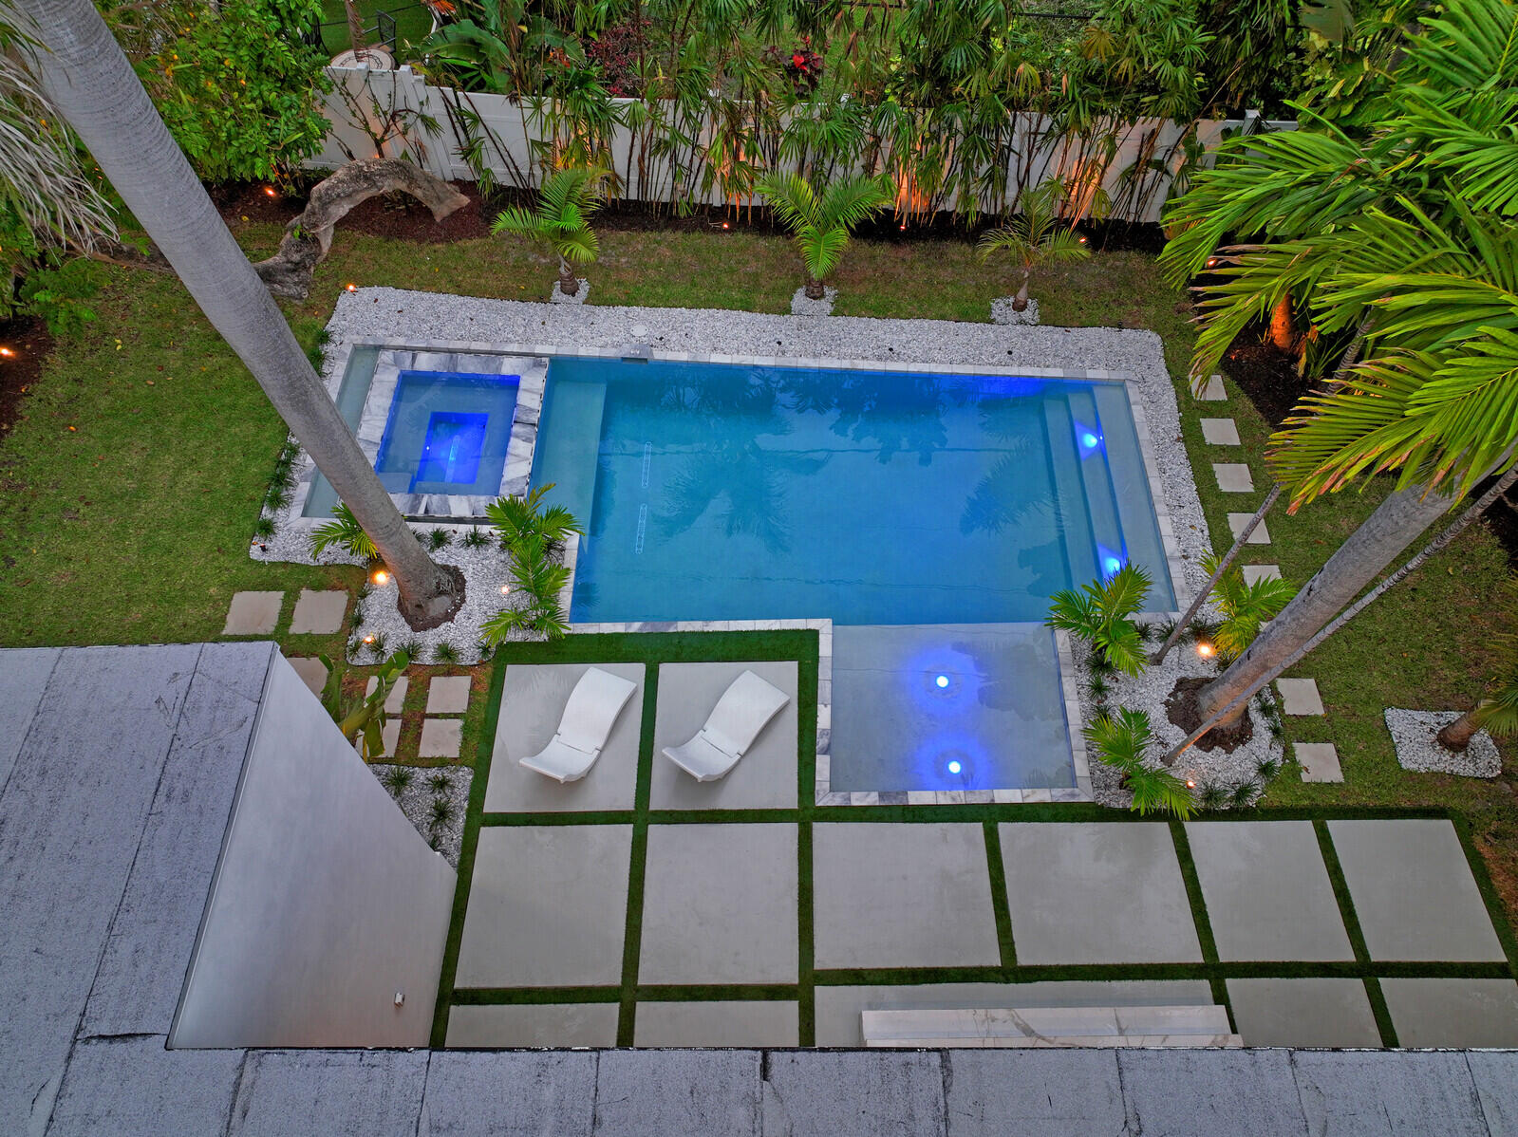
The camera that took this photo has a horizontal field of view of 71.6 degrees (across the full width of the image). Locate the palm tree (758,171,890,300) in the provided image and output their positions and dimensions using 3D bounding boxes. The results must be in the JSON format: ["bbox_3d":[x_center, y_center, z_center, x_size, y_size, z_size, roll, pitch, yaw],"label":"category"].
[{"bbox_3d":[0.895,-4.648,15.164,1.820,1.930,1.400,0,57,0],"label":"palm tree"}]

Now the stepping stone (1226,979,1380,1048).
[{"bbox_3d":[4.980,4.406,9.441,1.273,0.060,1.350,-1,55,2],"label":"stepping stone"}]

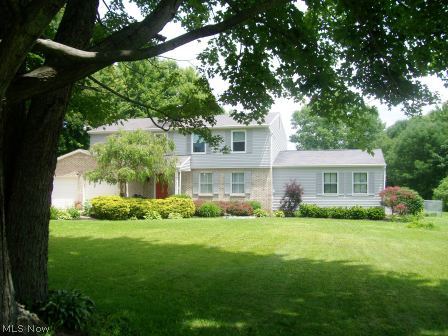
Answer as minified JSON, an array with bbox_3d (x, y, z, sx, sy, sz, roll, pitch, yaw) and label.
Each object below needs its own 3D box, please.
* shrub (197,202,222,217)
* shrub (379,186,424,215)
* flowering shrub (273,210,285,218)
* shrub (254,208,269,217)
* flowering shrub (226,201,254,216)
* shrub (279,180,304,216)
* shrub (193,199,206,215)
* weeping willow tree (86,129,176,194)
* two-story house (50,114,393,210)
[{"bbox_3d":[-0.880,2.414,26.612,1.500,0.950,1.300,-1,-3,13],"label":"shrub"},{"bbox_3d":[10.166,1.964,25.133,2.600,1.700,2.400,-1,-3,13],"label":"shrub"},{"bbox_3d":[3.245,2.614,26.101,0.700,0.500,0.650,-1,-3,13],"label":"flowering shrub"},{"bbox_3d":[2.276,2.614,26.602,0.850,0.550,0.800,-1,-3,13],"label":"shrub"},{"bbox_3d":[1.001,2.389,26.613,1.650,1.000,1.300,-1,-3,13],"label":"flowering shrub"},{"bbox_3d":[4.004,1.785,26.043,1.500,2.150,1.400,-1,-3,13],"label":"shrub"},{"bbox_3d":[-1.520,2.395,27.214,1.000,1.050,1.000,-1,-3,13],"label":"shrub"},{"bbox_3d":[-5.424,0.347,25.816,5.100,5.000,4.900,-1,-3,13],"label":"weeping willow tree"},{"bbox_3d":[-0.138,-0.420,31.448,21.390,7.100,10.300,-1,-3,13],"label":"two-story house"}]

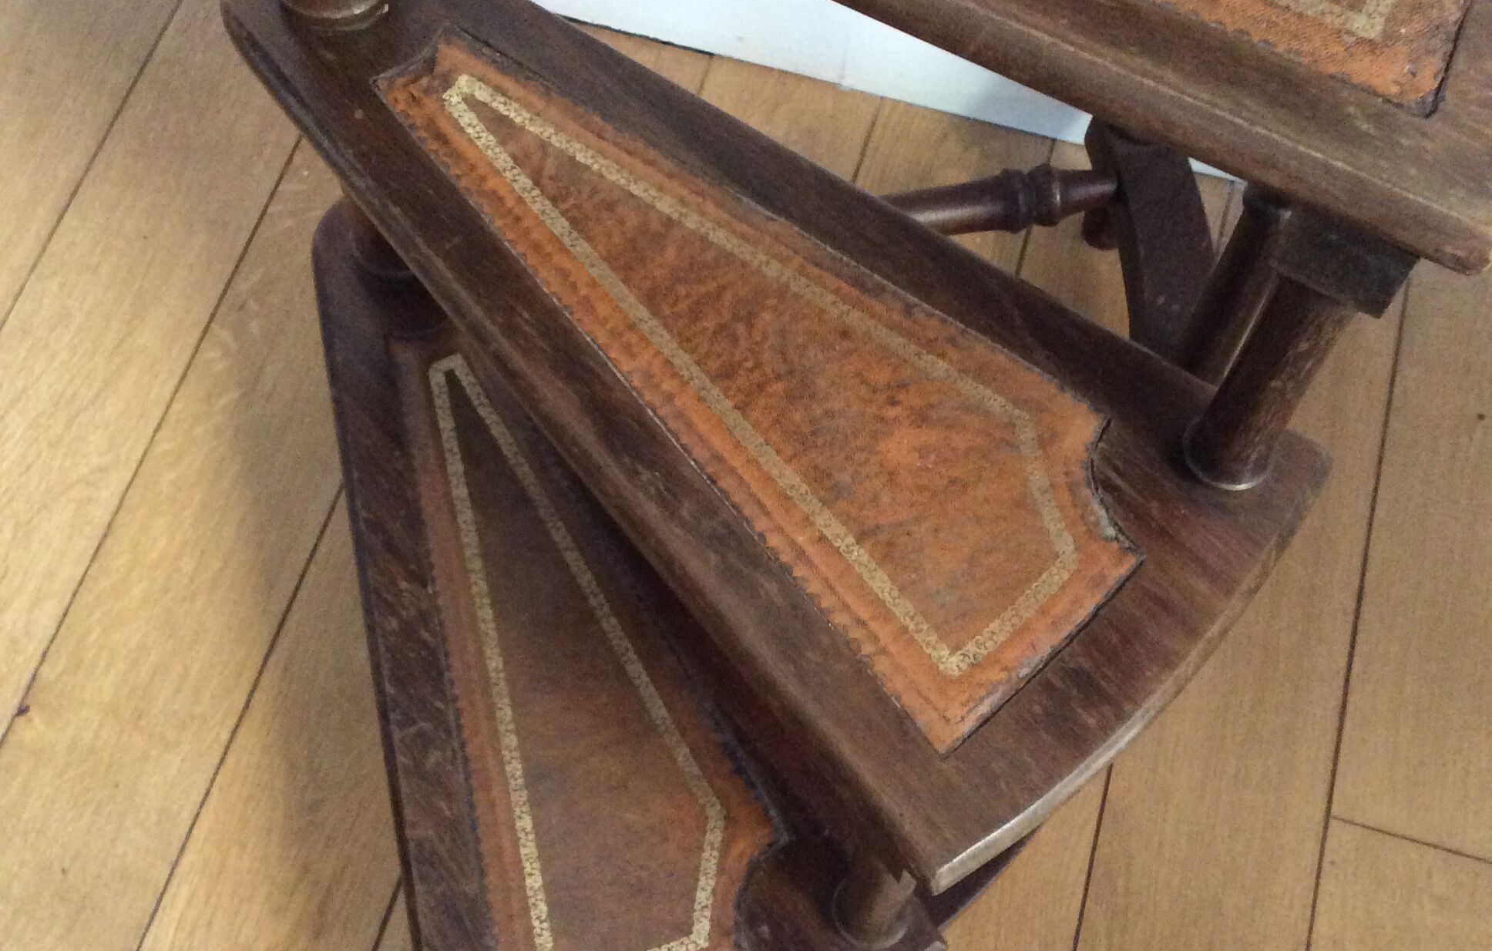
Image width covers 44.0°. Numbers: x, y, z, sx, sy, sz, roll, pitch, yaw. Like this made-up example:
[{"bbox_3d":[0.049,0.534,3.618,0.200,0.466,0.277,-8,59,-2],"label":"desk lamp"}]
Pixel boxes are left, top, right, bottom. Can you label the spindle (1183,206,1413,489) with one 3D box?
[{"bbox_3d":[0.205,-0.053,0.679,0.040,0.191,0.040,29,66,11],"label":"spindle"}]

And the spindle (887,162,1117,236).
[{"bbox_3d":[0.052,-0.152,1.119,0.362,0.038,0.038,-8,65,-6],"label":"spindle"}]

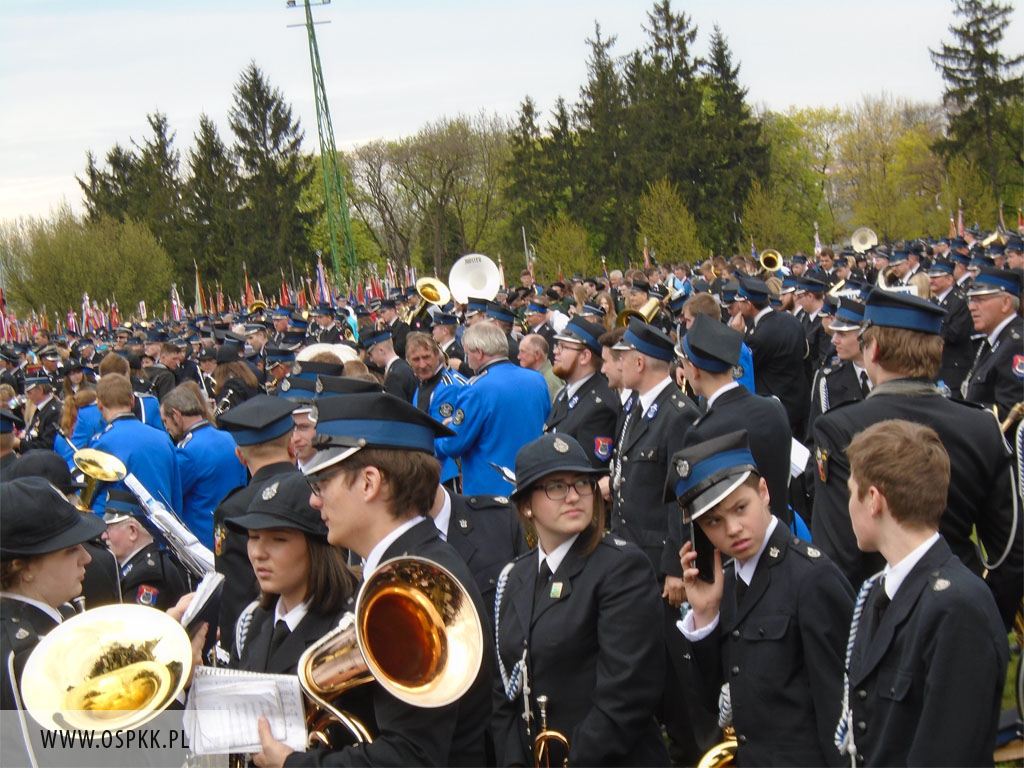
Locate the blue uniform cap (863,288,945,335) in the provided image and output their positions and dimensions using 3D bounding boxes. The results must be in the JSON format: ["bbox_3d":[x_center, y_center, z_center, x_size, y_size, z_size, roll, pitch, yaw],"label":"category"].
[{"bbox_3d":[0.933,-0.174,5.600,0.245,0.145,0.280,-8,11,-30],"label":"blue uniform cap"}]

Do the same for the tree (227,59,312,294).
[{"bbox_3d":[-11.114,-8.434,108.000,4.300,13.000,4.300,-6,3,0],"label":"tree"}]

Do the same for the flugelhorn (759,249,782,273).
[{"bbox_3d":[3.208,-1.502,29.000,0.310,0.360,0.340,-7,-8,-7],"label":"flugelhorn"}]

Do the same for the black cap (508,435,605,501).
[{"bbox_3d":[0.107,0.197,5.500,0.232,0.135,0.260,-14,6,-25],"label":"black cap"}]

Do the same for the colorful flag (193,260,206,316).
[{"bbox_3d":[-6.131,-1.860,46.000,0.260,1.150,0.200,-9,3,0],"label":"colorful flag"}]

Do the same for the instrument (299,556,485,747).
[{"bbox_3d":[-0.230,0.505,3.901,0.280,0.340,0.350,-9,-16,-43],"label":"instrument"}]

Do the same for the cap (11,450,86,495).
[{"bbox_3d":[-1.423,0.275,7.100,0.255,0.142,0.225,-6,3,6],"label":"cap"}]

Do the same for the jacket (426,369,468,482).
[{"bbox_3d":[-0.299,0.199,11.200,0.270,0.600,0.440,-8,3,-37],"label":"jacket"}]

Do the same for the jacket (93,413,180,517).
[{"bbox_3d":[-1.635,0.443,10.200,0.470,0.660,0.290,-7,3,-23],"label":"jacket"}]

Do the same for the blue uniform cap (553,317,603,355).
[{"bbox_3d":[0.295,-0.212,10.200,0.250,0.140,0.220,14,-1,-10],"label":"blue uniform cap"}]

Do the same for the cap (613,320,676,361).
[{"bbox_3d":[0.535,-0.177,9.500,0.280,0.140,0.245,12,9,19],"label":"cap"}]

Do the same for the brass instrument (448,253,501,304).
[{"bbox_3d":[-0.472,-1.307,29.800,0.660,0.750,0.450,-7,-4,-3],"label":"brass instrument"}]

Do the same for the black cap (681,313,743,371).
[{"bbox_3d":[0.697,-0.142,8.200,0.255,0.150,0.225,20,20,40],"label":"black cap"}]

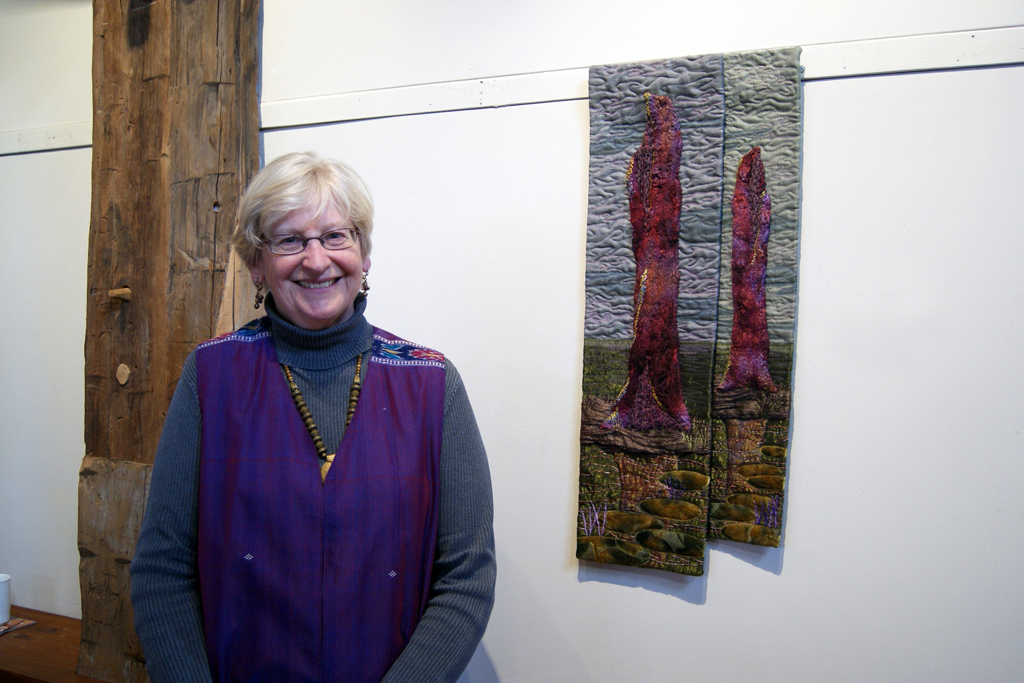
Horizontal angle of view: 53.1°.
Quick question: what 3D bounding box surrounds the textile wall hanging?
[{"bbox_3d":[0.261,-0.040,1.540,0.324,0.769,0.035,2,0,28],"label":"textile wall hanging"}]

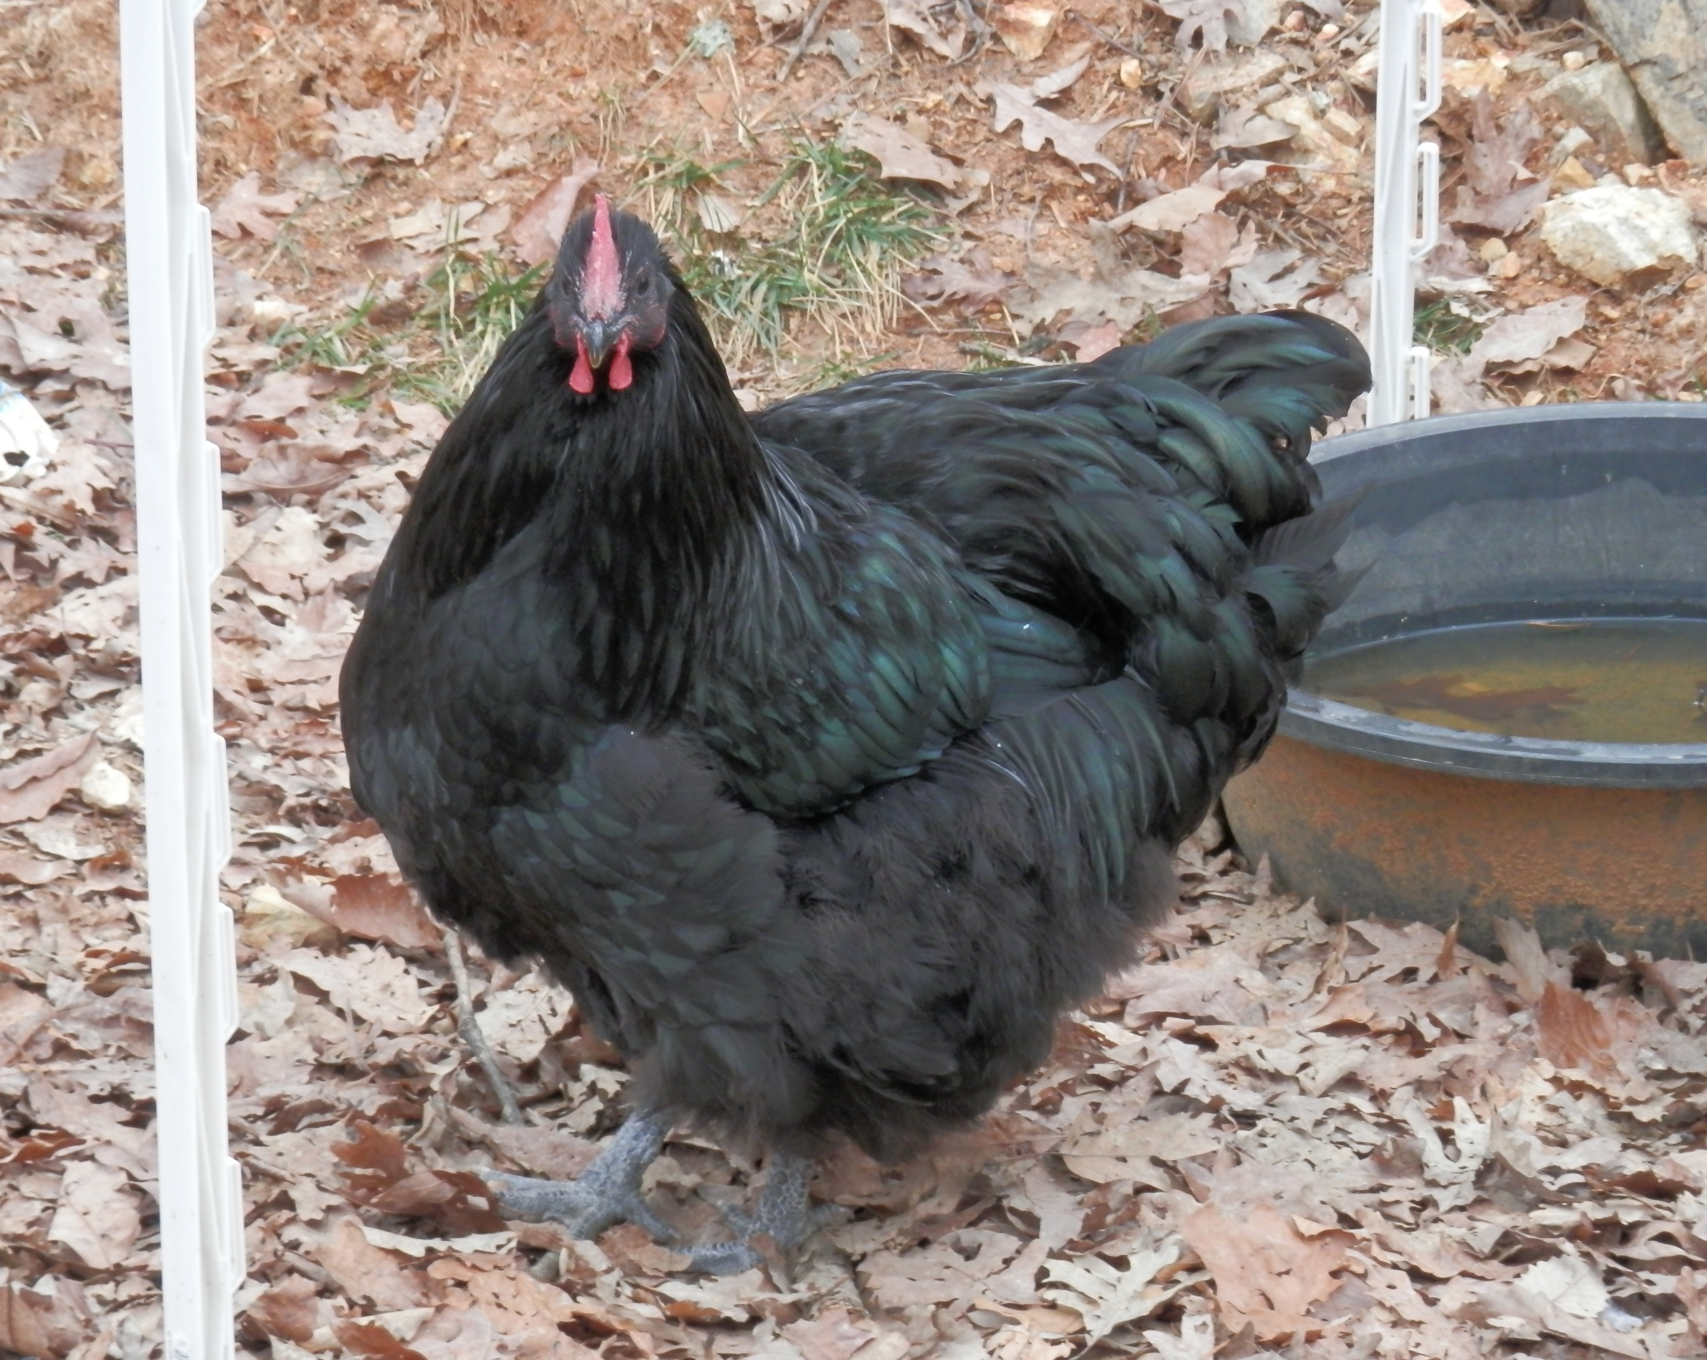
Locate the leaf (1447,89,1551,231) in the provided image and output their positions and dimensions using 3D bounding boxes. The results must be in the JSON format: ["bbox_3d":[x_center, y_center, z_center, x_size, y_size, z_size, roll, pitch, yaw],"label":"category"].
[{"bbox_3d":[0.350,-0.281,5.261,0.058,0.055,0.067,0,21,0],"label":"leaf"}]

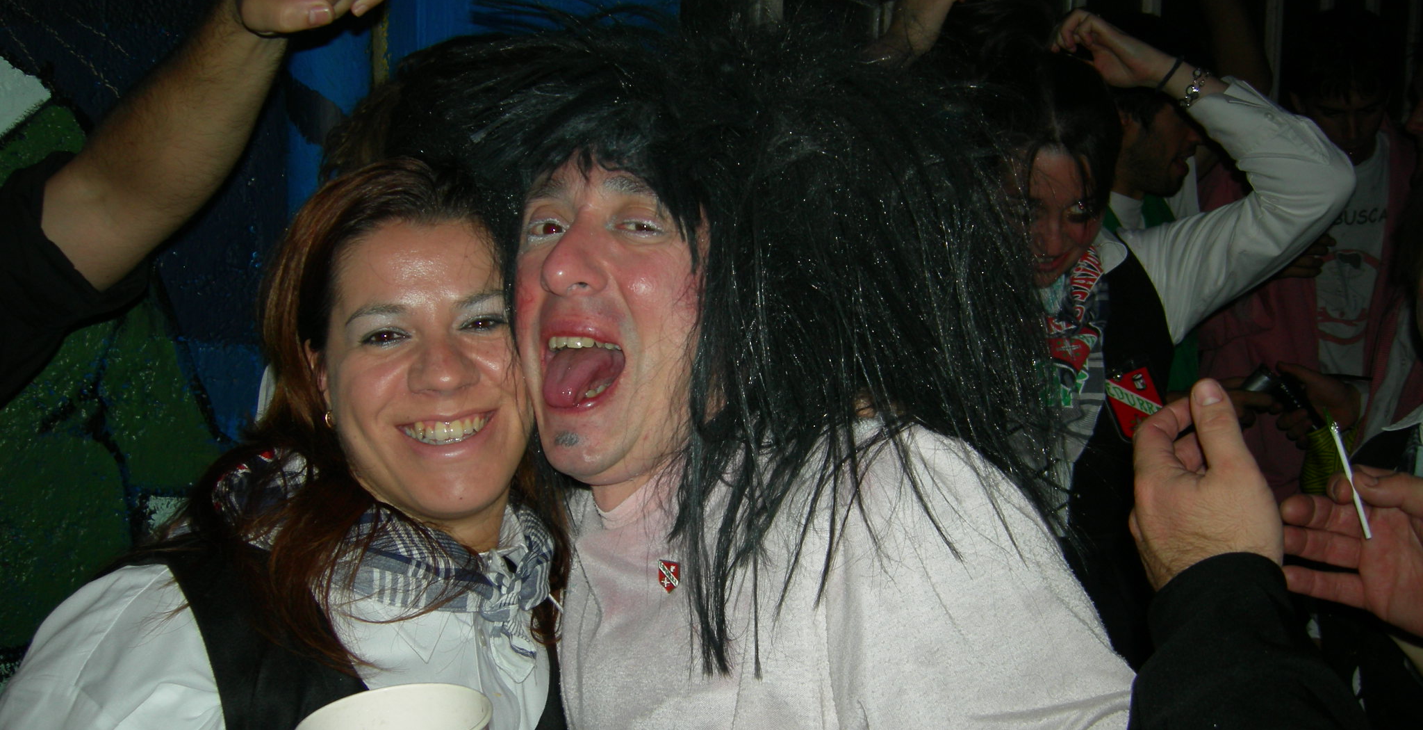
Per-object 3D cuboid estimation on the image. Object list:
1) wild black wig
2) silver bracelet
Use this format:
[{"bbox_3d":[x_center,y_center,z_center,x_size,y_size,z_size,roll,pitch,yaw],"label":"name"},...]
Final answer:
[{"bbox_3d":[0.018,-0.032,0.980,0.430,0.420,0.320,3,7,21],"label":"wild black wig"},{"bbox_3d":[0.550,-0.314,1.680,0.021,0.052,0.050,28,3,7],"label":"silver bracelet"}]

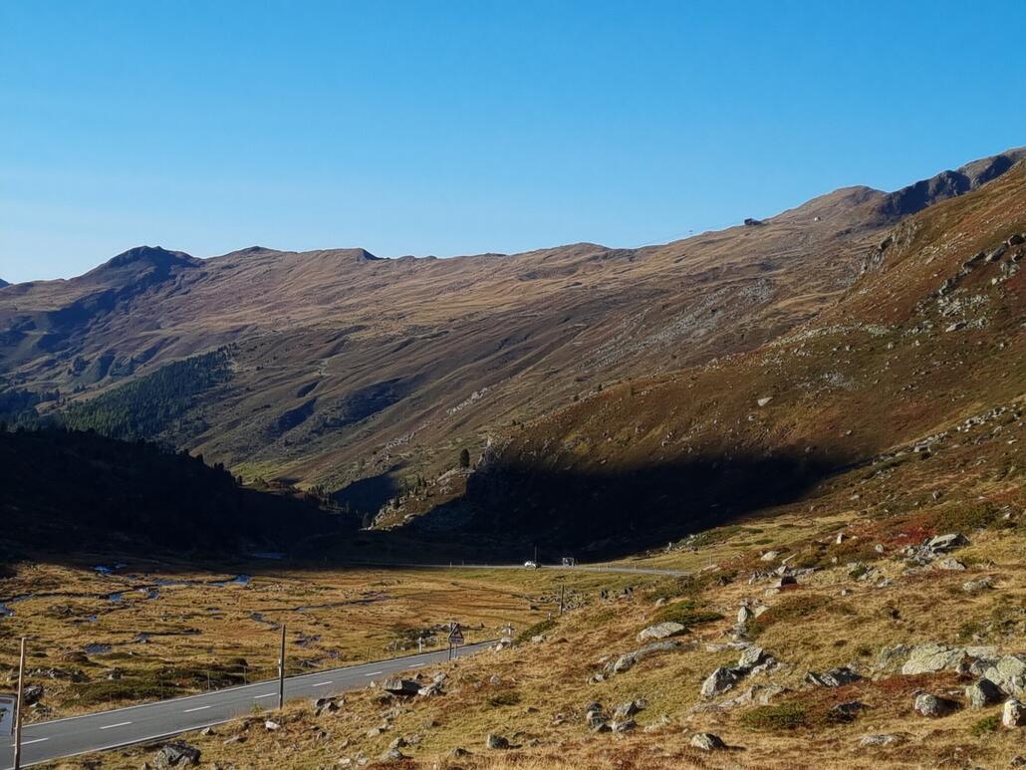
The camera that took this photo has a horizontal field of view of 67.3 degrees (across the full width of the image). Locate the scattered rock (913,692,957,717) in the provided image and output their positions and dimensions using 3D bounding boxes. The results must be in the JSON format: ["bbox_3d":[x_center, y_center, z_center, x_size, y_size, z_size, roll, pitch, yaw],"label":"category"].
[{"bbox_3d":[15.270,11.615,28.000,1.340,0.770,1.140,-5,-11,27],"label":"scattered rock"}]

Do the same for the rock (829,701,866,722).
[{"bbox_3d":[7.154,6.994,16.500,0.750,0.420,0.550,-2,-10,23],"label":"rock"}]

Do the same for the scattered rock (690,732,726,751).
[{"bbox_3d":[3.588,6.570,14.200,0.650,0.370,0.500,-1,-9,14],"label":"scattered rock"}]

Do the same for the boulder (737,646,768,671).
[{"bbox_3d":[12.432,14.164,40.000,1.450,1.060,1.160,-3,-10,16],"label":"boulder"}]

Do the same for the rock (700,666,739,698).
[{"bbox_3d":[5.497,7.895,20.500,1.000,0.800,0.800,-1,-9,15],"label":"rock"}]

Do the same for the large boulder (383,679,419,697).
[{"bbox_3d":[-4.323,11.747,30.000,1.450,0.660,1.050,3,-9,-7],"label":"large boulder"}]

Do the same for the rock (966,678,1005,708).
[{"bbox_3d":[10.425,6.789,17.000,0.800,0.650,0.700,-4,-10,30],"label":"rock"}]

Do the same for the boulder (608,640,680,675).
[{"bbox_3d":[4.418,9.207,26.000,2.300,0.950,1.300,0,-9,10],"label":"boulder"}]

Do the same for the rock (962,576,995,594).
[{"bbox_3d":[18.125,7.793,30.000,1.200,0.620,0.850,-4,-10,30],"label":"rock"}]

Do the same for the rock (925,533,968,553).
[{"bbox_3d":[22.512,8.167,40.000,2.200,1.000,1.600,-3,-10,29],"label":"rock"}]

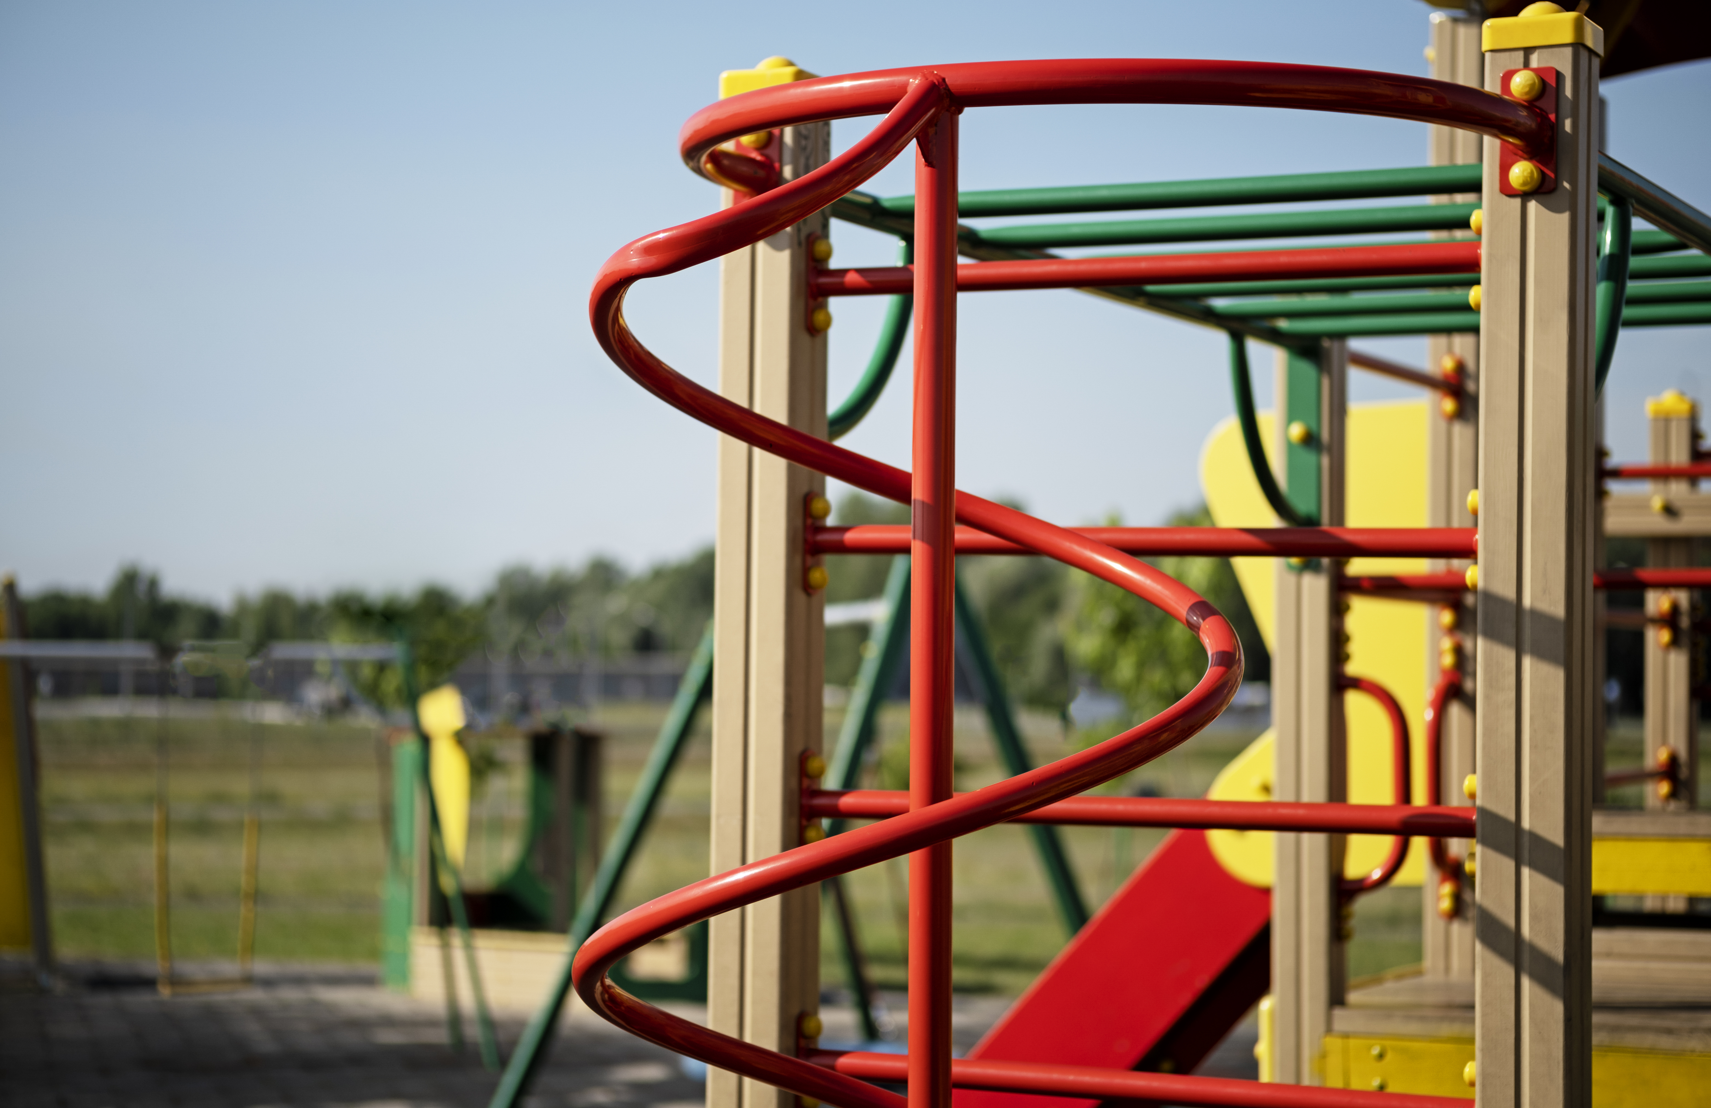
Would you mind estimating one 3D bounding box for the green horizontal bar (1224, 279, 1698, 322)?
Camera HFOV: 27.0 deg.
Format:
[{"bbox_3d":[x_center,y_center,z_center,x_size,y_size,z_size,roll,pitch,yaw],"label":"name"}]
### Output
[{"bbox_3d":[1.024,-0.401,5.663,0.950,0.034,0.034,0,-2,28],"label":"green horizontal bar"}]

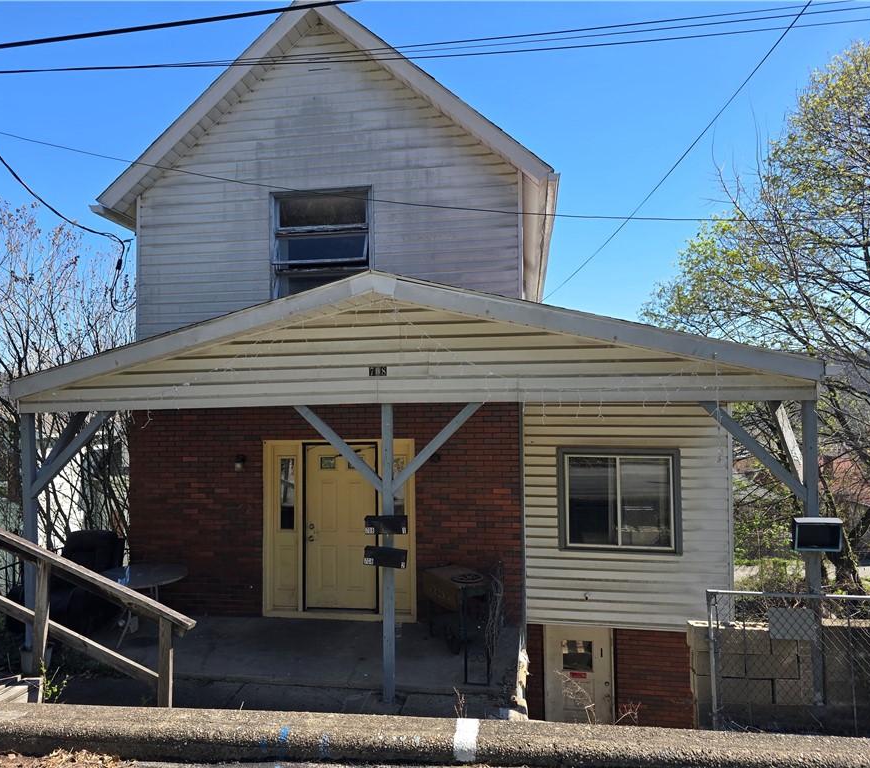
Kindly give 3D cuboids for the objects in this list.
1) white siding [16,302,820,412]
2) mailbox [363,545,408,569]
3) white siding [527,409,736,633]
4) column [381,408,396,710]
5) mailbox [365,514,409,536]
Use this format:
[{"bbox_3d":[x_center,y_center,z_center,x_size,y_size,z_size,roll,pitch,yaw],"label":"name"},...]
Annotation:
[{"bbox_3d":[-0.530,-0.296,6.376,7.595,0.980,0.160,-1,-3,10],"label":"white siding"},{"bbox_3d":[-0.448,1.580,6.195,0.400,0.172,0.110,3,-2,10],"label":"mailbox"},{"bbox_3d":[2.320,1.552,8.293,2.414,2.787,0.170,-1,-3,10],"label":"white siding"},{"bbox_3d":[-0.433,1.552,6.305,0.100,2.760,0.100,-1,-3,10],"label":"column"},{"bbox_3d":[-0.445,1.289,6.207,0.401,0.172,0.110,-1,-3,10],"label":"mailbox"}]

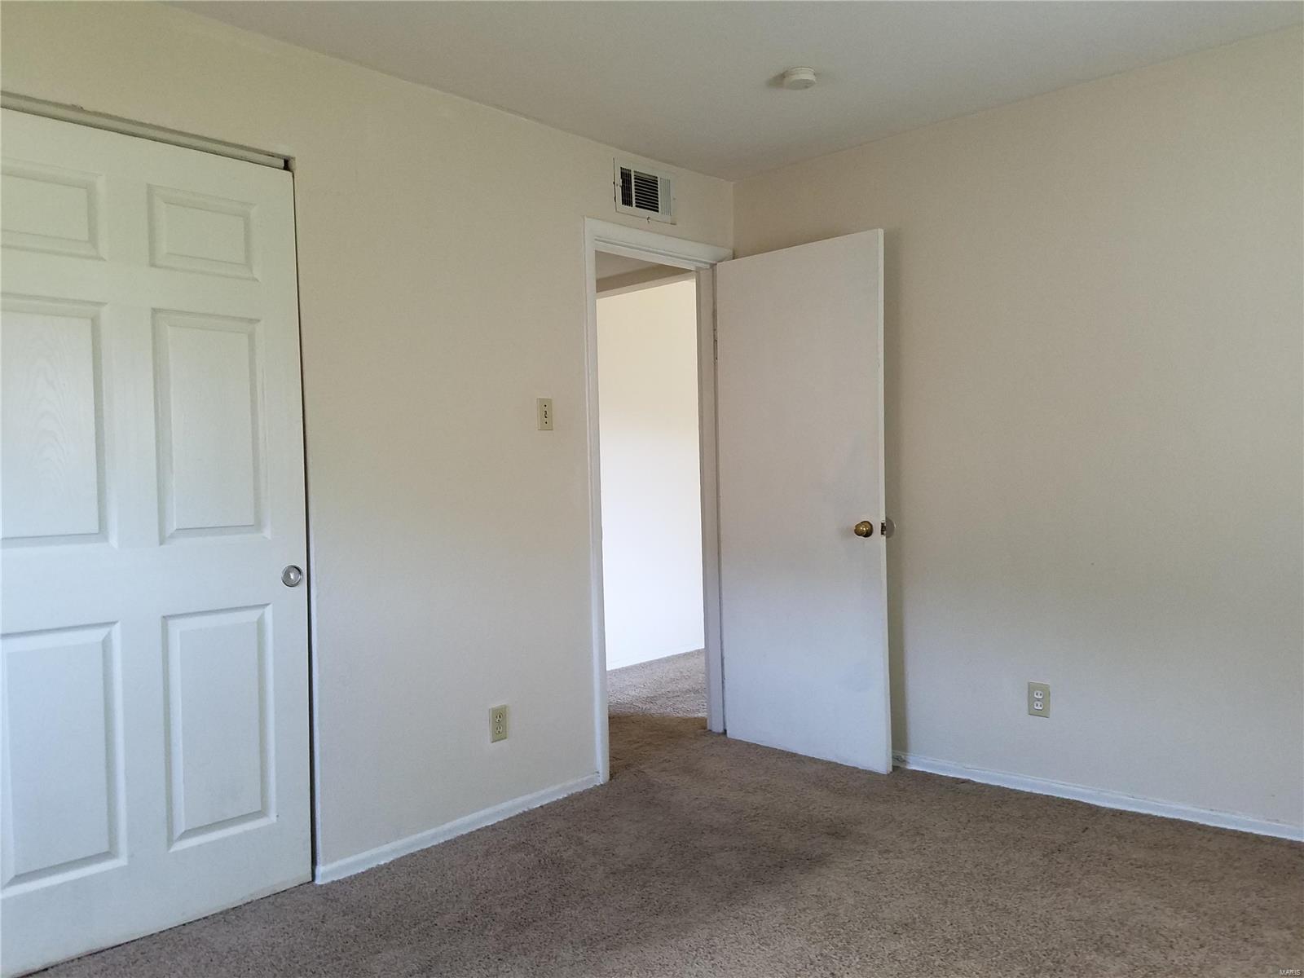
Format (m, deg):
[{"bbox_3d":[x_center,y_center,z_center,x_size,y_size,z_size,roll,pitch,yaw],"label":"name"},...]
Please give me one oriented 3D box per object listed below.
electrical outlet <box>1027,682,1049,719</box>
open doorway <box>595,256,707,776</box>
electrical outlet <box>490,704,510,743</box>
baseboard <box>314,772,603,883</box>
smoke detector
[{"bbox_3d":[1.358,0.740,3.432,0.071,0.115,0.009,-1,1,43],"label":"electrical outlet"},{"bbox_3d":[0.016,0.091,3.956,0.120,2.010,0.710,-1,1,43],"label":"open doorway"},{"bbox_3d":[-0.517,0.790,3.298,0.009,0.115,0.071,-1,1,43],"label":"electrical outlet"},{"bbox_3d":[-0.579,1.092,3.227,0.015,0.054,1.138,-1,1,43],"label":"baseboard"},{"bbox_3d":[0.467,-1.296,3.101,0.110,0.036,0.110,-2,1,0],"label":"smoke detector"}]

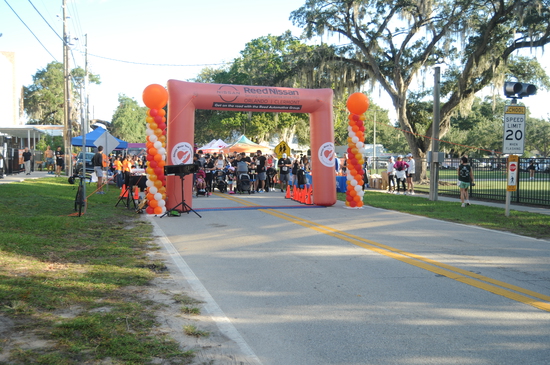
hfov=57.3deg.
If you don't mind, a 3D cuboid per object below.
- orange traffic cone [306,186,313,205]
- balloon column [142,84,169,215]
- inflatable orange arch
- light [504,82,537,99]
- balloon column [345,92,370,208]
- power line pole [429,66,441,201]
[{"bbox_3d":[1.145,0.444,16.663,0.270,0.550,0.270,-1,3,-18],"label":"orange traffic cone"},{"bbox_3d":[-3.192,-0.872,13.465,0.700,3.500,0.700,-1,3,-18],"label":"balloon column"},{"bbox_3d":[-0.565,-1.091,15.327,5.410,3.725,0.800,-1,3,-18],"label":"inflatable orange arch"},{"bbox_3d":[6.226,-2.325,12.750,0.750,0.400,0.380,-1,3,-18],"label":"light"},{"bbox_3d":[2.479,-0.975,15.390,0.700,3.520,0.700,0,3,0],"label":"balloon column"},{"bbox_3d":[5.648,-1.683,17.667,0.330,4.663,0.320,-1,3,-18],"label":"power line pole"}]

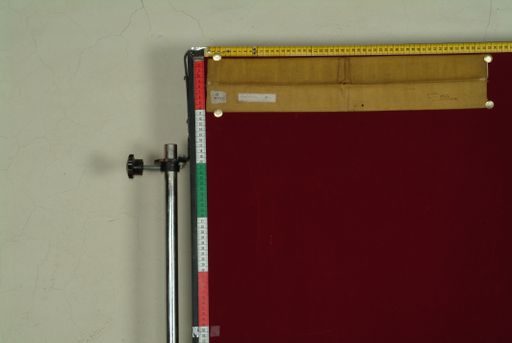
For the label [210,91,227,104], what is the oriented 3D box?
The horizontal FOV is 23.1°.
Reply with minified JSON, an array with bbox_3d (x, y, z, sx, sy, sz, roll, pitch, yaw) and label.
[{"bbox_3d":[-0.070,-0.140,2.365,0.029,0.023,0.001,-1,-4,5],"label":"label"}]

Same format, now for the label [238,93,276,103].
[{"bbox_3d":[0.003,-0.138,2.360,0.071,0.016,0.001,-1,-4,5],"label":"label"}]

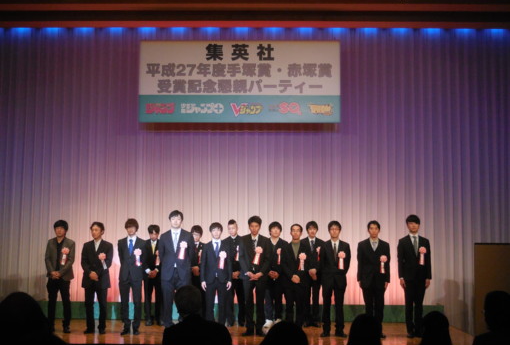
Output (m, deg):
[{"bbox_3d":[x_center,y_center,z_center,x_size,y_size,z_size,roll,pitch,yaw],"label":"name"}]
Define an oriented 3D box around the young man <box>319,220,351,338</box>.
[{"bbox_3d":[1.183,1.576,11.424,0.457,1.701,0.310,0,-5,0],"label":"young man"}]

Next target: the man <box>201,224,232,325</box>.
[{"bbox_3d":[-0.567,1.599,11.621,0.488,1.674,0.310,0,-5,0],"label":"man"}]

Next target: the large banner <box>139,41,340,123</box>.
[{"bbox_3d":[-0.265,-1.573,13.350,3.506,1.435,0.060,0,-5,0],"label":"large banner"}]

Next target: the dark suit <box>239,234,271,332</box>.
[{"bbox_3d":[0.011,1.660,11.540,0.482,1.478,0.280,0,-5,0],"label":"dark suit"}]

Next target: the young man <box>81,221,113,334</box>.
[{"bbox_3d":[-2.354,1.597,11.682,0.490,1.675,0.310,0,-5,0],"label":"young man"}]

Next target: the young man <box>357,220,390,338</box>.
[{"bbox_3d":[1.732,1.567,11.351,0.506,1.710,0.310,0,-5,0],"label":"young man"}]

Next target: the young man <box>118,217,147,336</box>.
[{"bbox_3d":[-1.810,1.564,11.560,0.440,1.724,0.310,0,-5,0],"label":"young man"}]

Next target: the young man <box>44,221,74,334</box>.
[{"bbox_3d":[-2.929,1.584,11.725,0.464,1.703,0.310,0,-5,0],"label":"young man"}]

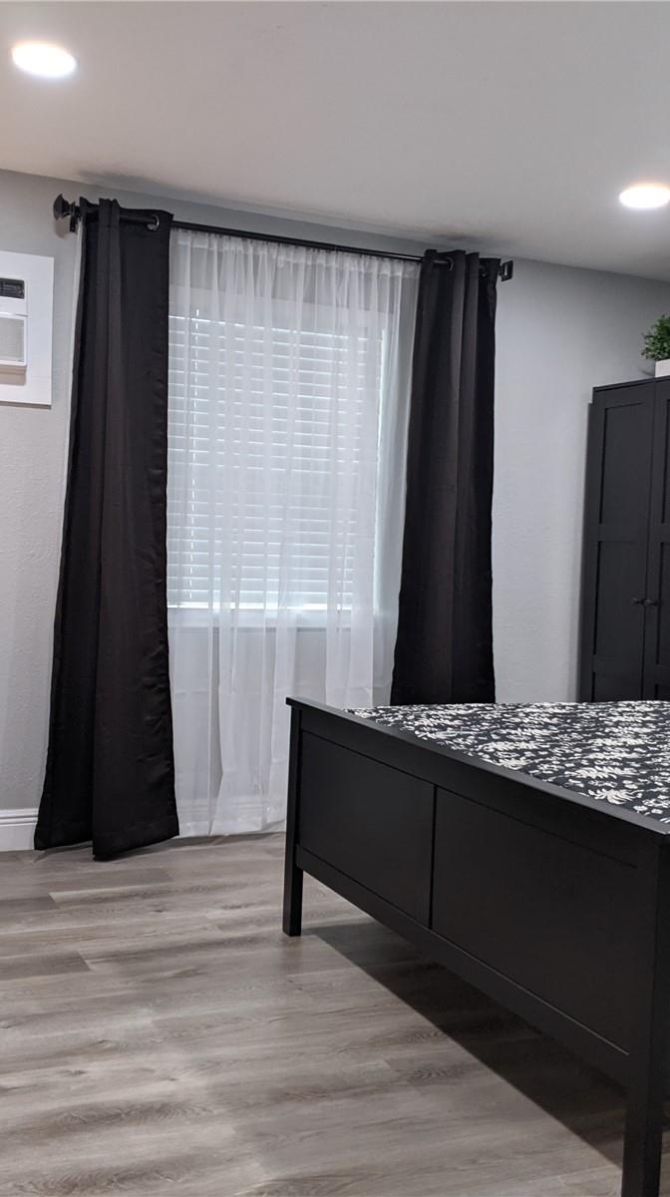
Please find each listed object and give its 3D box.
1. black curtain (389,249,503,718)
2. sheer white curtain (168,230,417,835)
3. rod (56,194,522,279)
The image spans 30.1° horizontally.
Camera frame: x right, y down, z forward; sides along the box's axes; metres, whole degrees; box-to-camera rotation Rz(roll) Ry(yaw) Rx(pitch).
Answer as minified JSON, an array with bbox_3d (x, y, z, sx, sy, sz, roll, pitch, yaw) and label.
[{"bbox_3d":[0.431,-0.200,4.734,0.450,2.150,0.140,2,3,-25],"label":"black curtain"},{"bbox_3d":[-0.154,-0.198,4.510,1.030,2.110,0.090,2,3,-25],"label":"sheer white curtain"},{"bbox_3d":[-0.127,-1.266,4.446,1.760,0.095,0.135,2,3,-25],"label":"rod"}]

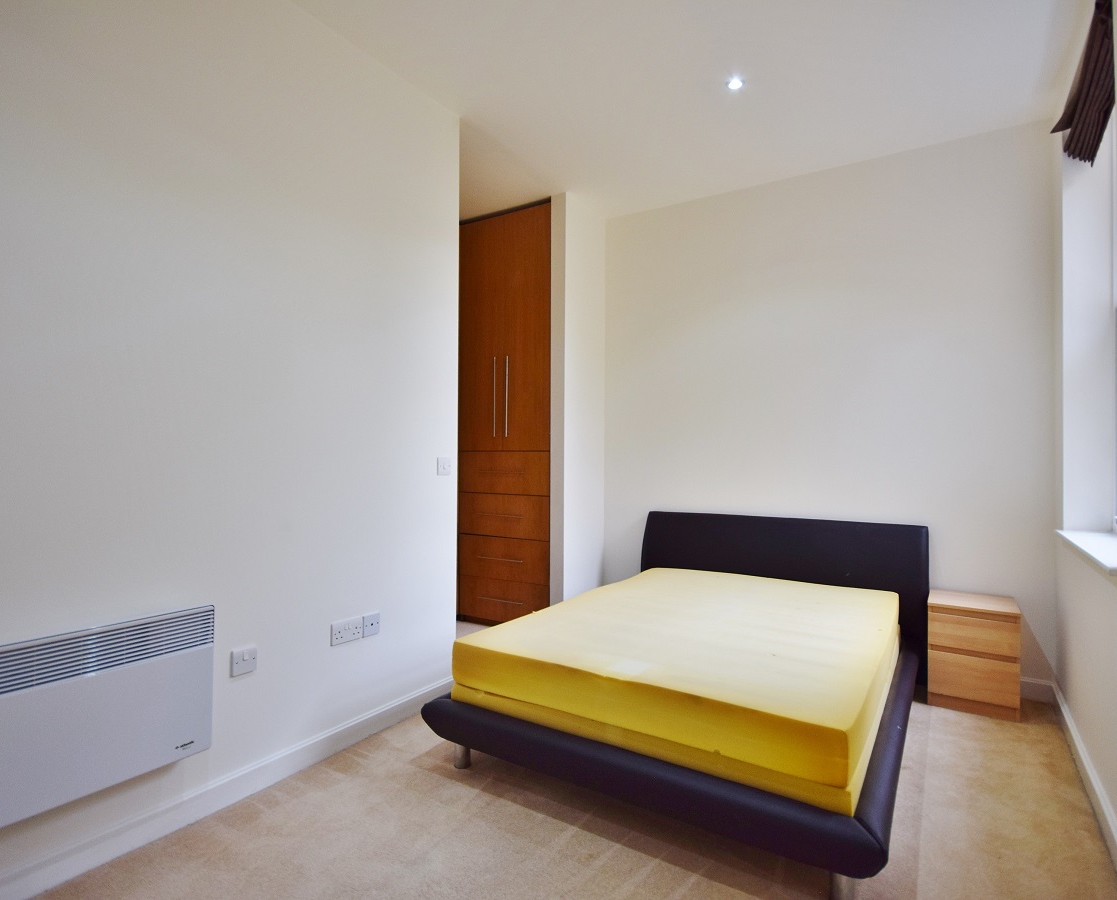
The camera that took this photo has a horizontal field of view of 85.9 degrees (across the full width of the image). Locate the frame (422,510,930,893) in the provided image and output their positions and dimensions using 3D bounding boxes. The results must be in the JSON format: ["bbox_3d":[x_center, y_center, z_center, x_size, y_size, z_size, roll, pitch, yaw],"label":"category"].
[{"bbox_3d":[0.706,0.807,2.765,1.638,0.840,2.106,0,-1,34],"label":"frame"}]

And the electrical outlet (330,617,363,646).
[{"bbox_3d":[-0.866,0.742,2.454,0.010,0.085,0.146,0,-1,34],"label":"electrical outlet"}]

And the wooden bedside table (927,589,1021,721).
[{"bbox_3d":[2.044,0.992,2.968,0.358,0.494,0.370,0,-1,34],"label":"wooden bedside table"}]

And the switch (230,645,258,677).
[{"bbox_3d":[-1.099,0.739,2.102,0.011,0.086,0.086,0,-1,34],"label":"switch"}]

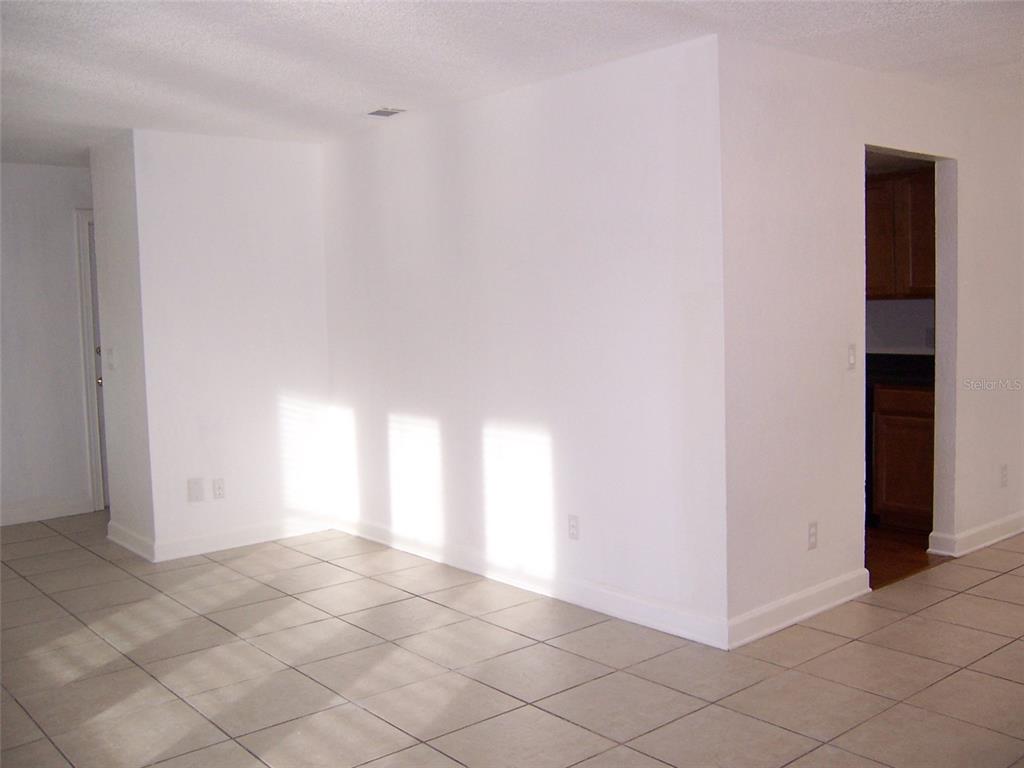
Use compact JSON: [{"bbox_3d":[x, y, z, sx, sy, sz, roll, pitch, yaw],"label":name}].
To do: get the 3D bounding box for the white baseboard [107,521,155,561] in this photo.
[{"bbox_3d":[-2.307,0.942,5.915,0.024,0.122,0.879,-5,6,-39],"label":"white baseboard"}]

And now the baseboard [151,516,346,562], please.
[{"bbox_3d":[-1.605,0.922,5.963,1.190,0.122,0.024,-5,6,-40],"label":"baseboard"}]

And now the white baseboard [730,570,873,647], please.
[{"bbox_3d":[1.280,0.968,4.278,1.130,0.117,0.024,-5,6,-41],"label":"white baseboard"}]

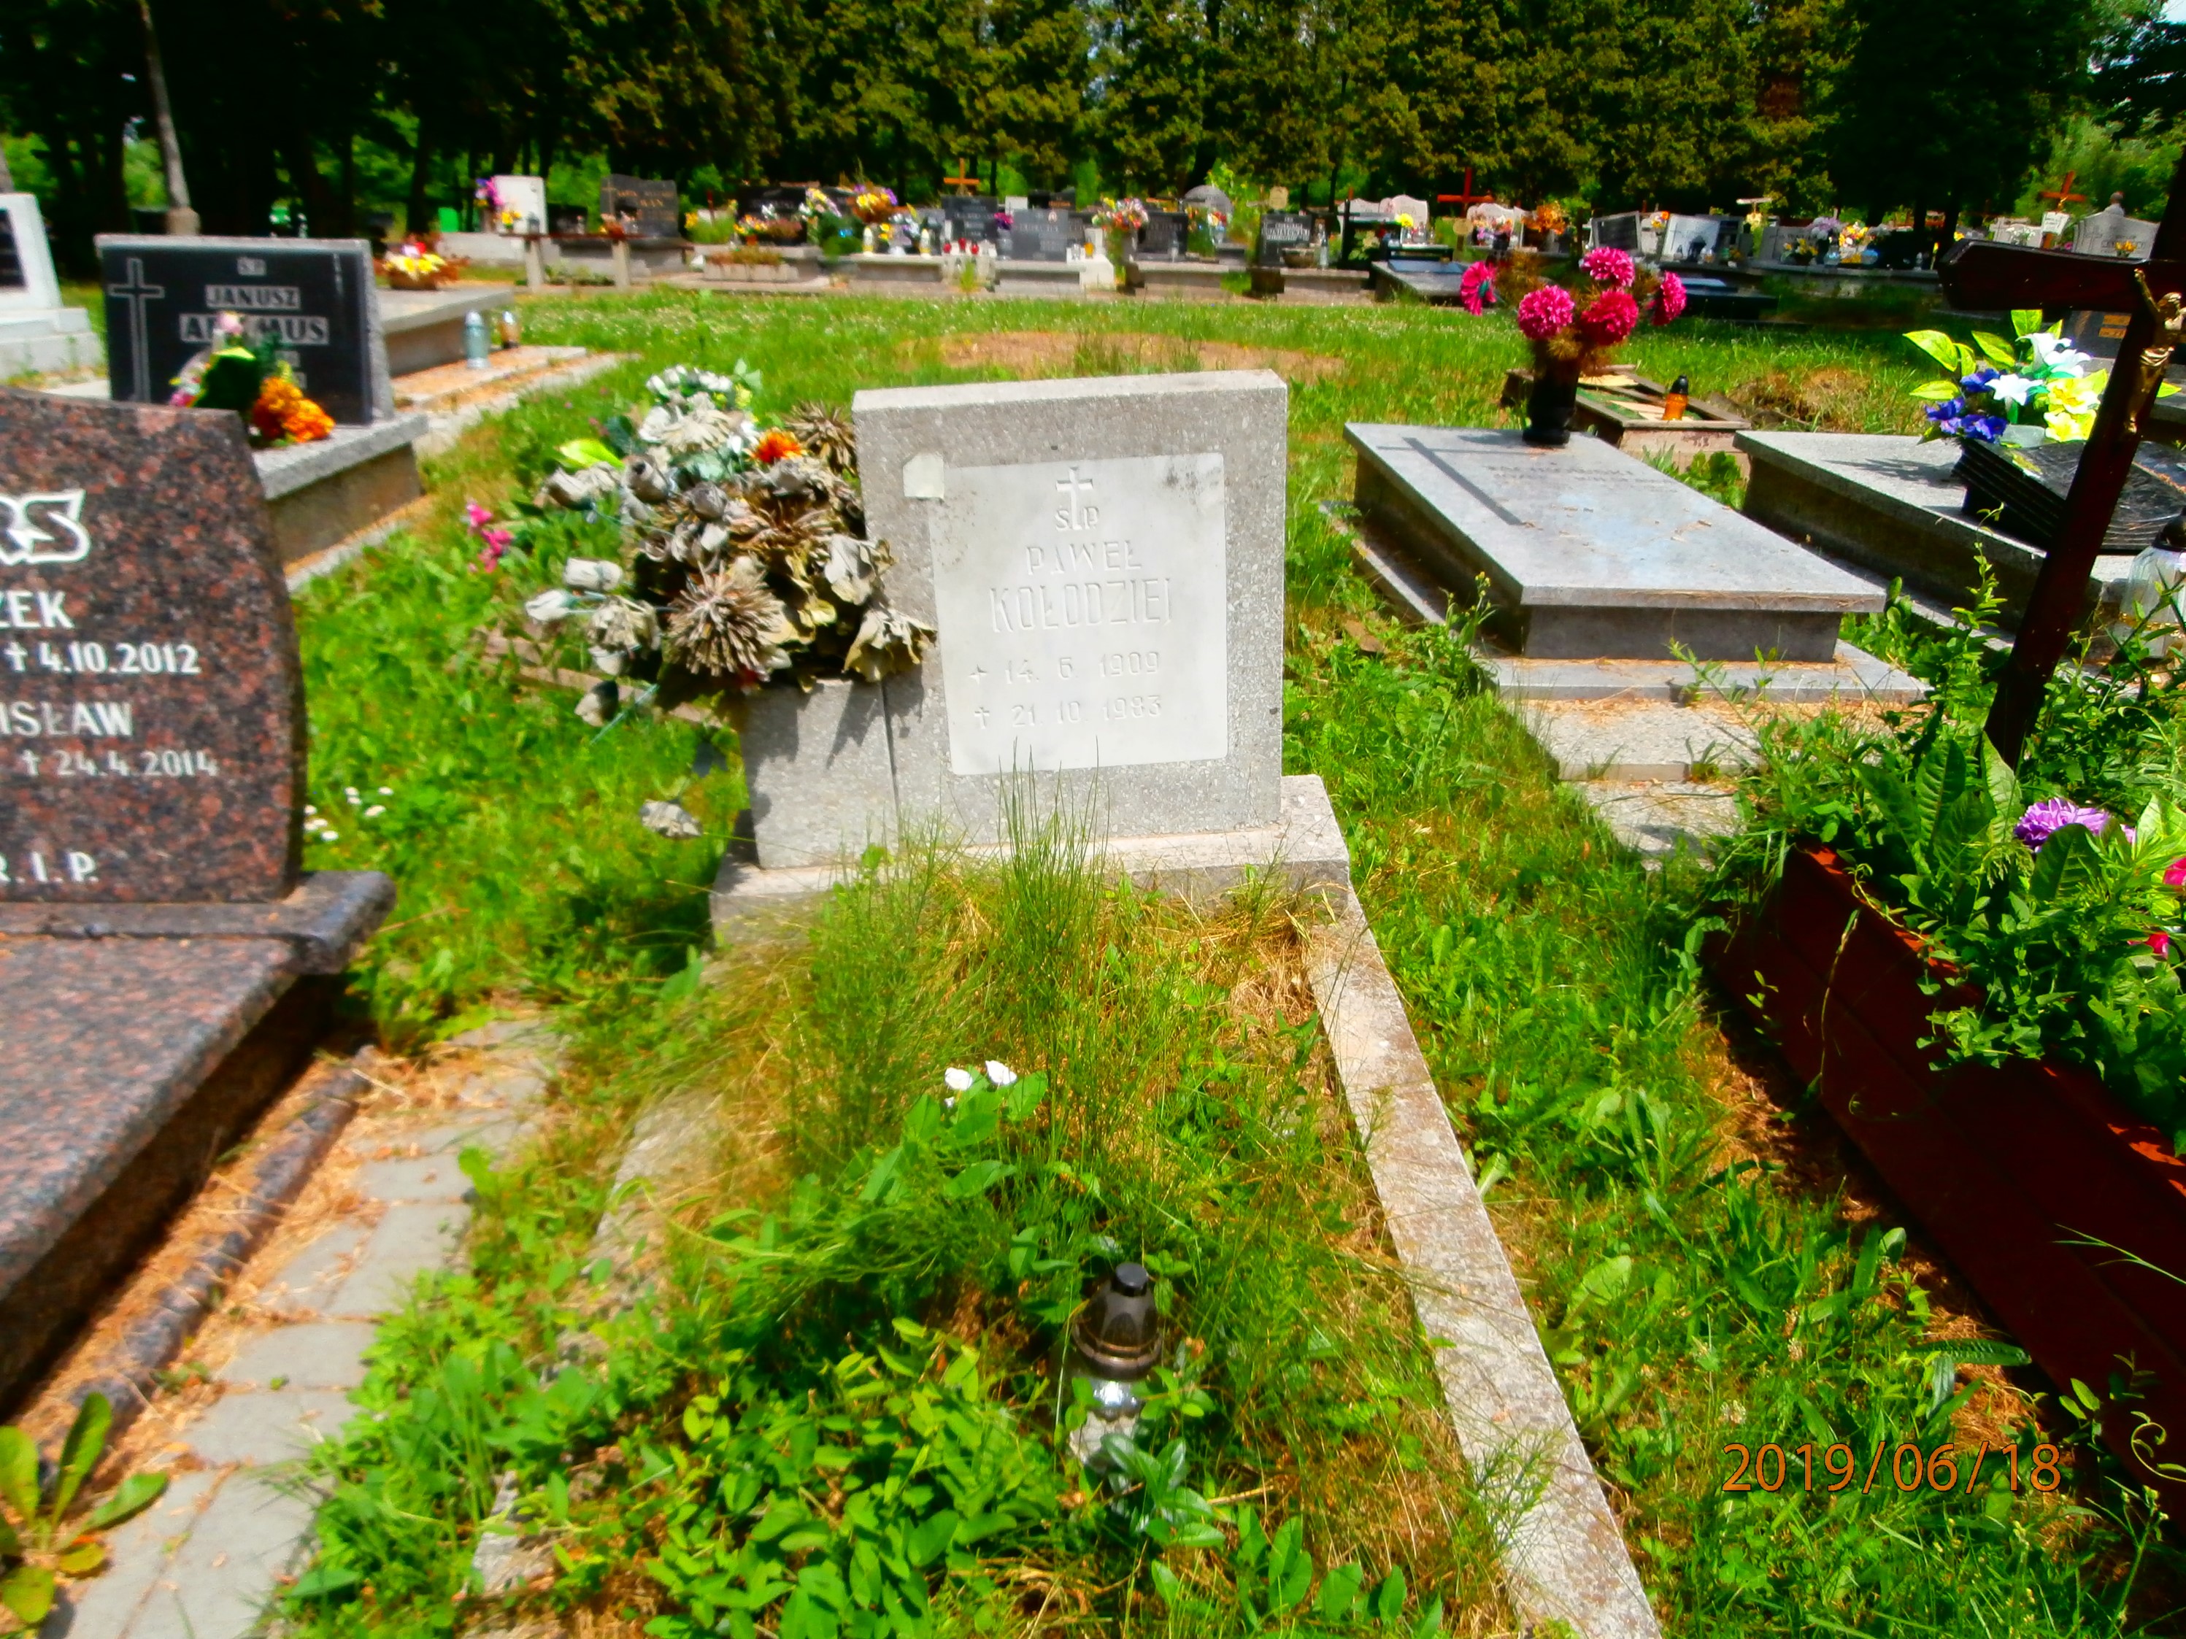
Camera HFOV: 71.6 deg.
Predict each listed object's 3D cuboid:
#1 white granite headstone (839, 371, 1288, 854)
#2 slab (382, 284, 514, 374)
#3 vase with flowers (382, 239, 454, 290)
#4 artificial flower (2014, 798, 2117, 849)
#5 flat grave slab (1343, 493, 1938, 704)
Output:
[{"bbox_3d":[-0.023,-0.335,2.530,0.664,0.746,0.145,-4,25,-4],"label":"white granite headstone"},{"bbox_3d":[-4.041,-2.766,8.694,0.880,0.310,2.000,-1,24,-2],"label":"slab"},{"bbox_3d":[-3.648,-2.979,8.135,0.360,0.270,0.310,0,24,-5],"label":"vase with flowers"},{"bbox_3d":[1.360,0.008,2.120,0.115,0.080,0.110,-1,24,-2],"label":"artificial flower"},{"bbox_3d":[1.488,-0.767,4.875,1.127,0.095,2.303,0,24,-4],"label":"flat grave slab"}]

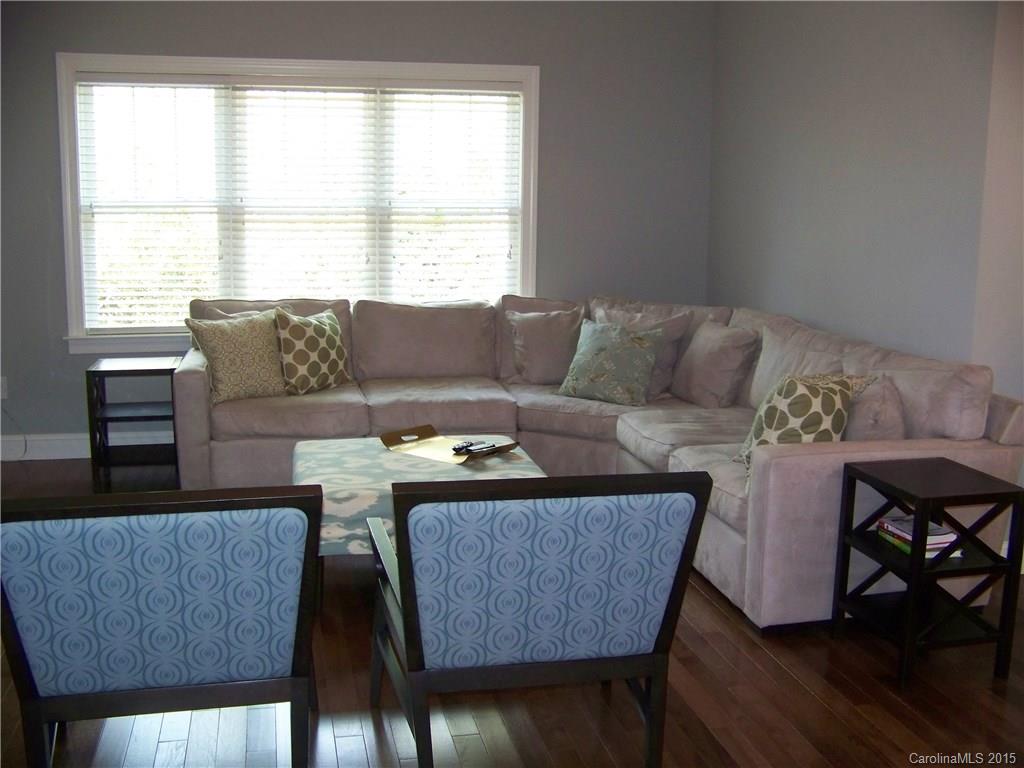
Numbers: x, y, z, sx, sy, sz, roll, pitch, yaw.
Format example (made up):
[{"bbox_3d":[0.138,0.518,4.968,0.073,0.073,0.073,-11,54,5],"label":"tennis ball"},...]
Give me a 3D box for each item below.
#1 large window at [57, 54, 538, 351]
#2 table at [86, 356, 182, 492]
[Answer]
[{"bbox_3d":[-1.125,-1.001,6.024,2.638,1.586,0.120,-2,10,-13],"label":"large window"},{"bbox_3d":[-1.889,0.196,5.413,0.416,0.604,0.400,-2,10,-13],"label":"table"}]

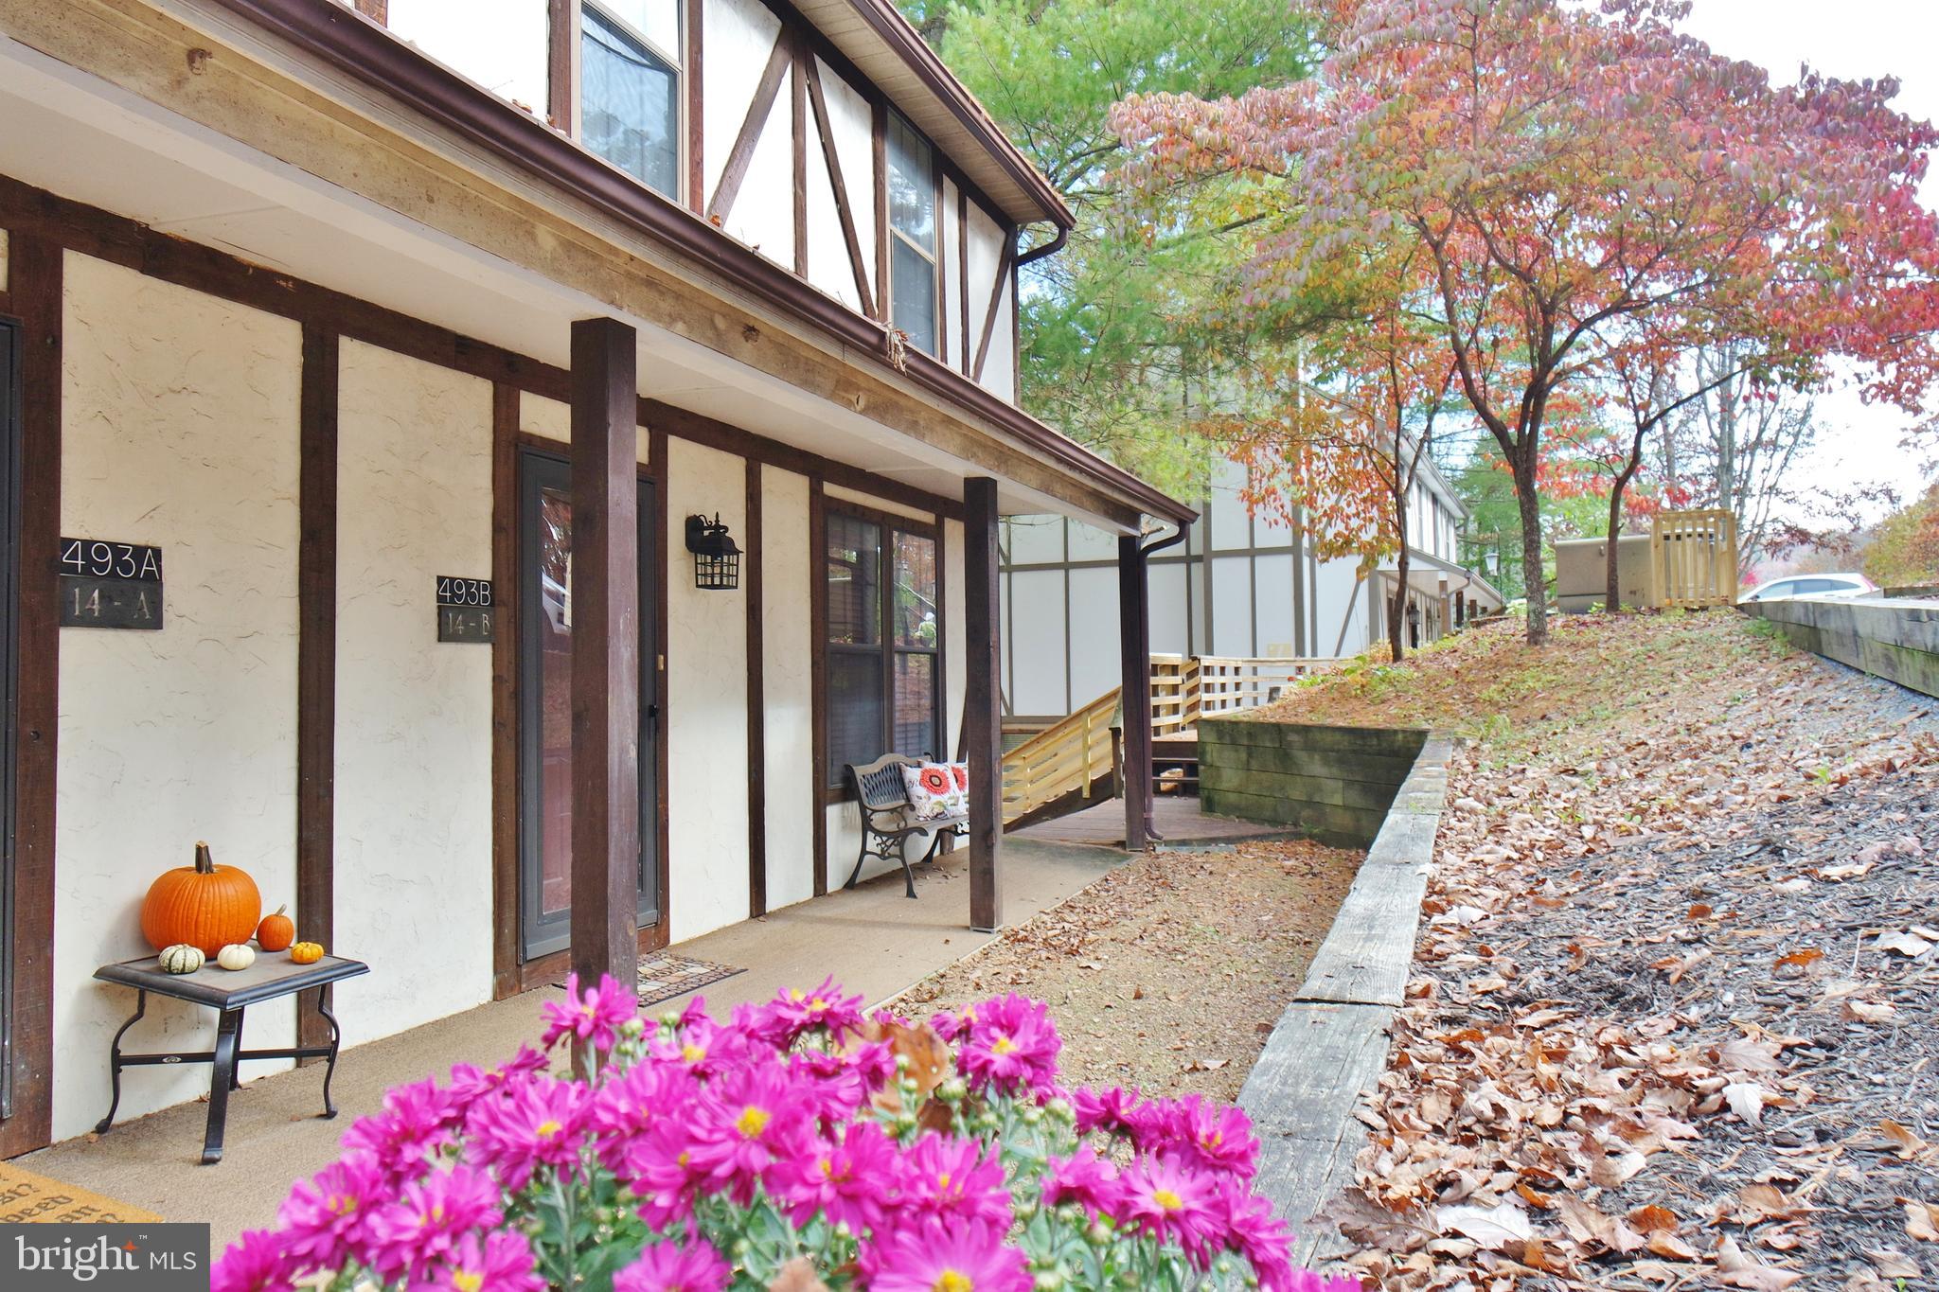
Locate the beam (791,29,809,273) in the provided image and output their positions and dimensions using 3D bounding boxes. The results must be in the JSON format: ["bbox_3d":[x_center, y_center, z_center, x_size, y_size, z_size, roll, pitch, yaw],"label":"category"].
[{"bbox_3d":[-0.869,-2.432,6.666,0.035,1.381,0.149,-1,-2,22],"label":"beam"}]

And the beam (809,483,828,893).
[{"bbox_3d":[-0.863,0.231,7.417,0.035,2.384,0.147,-1,-2,22],"label":"beam"}]

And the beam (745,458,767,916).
[{"bbox_3d":[-1.122,0.220,6.809,0.024,2.405,0.136,-1,-2,21],"label":"beam"}]

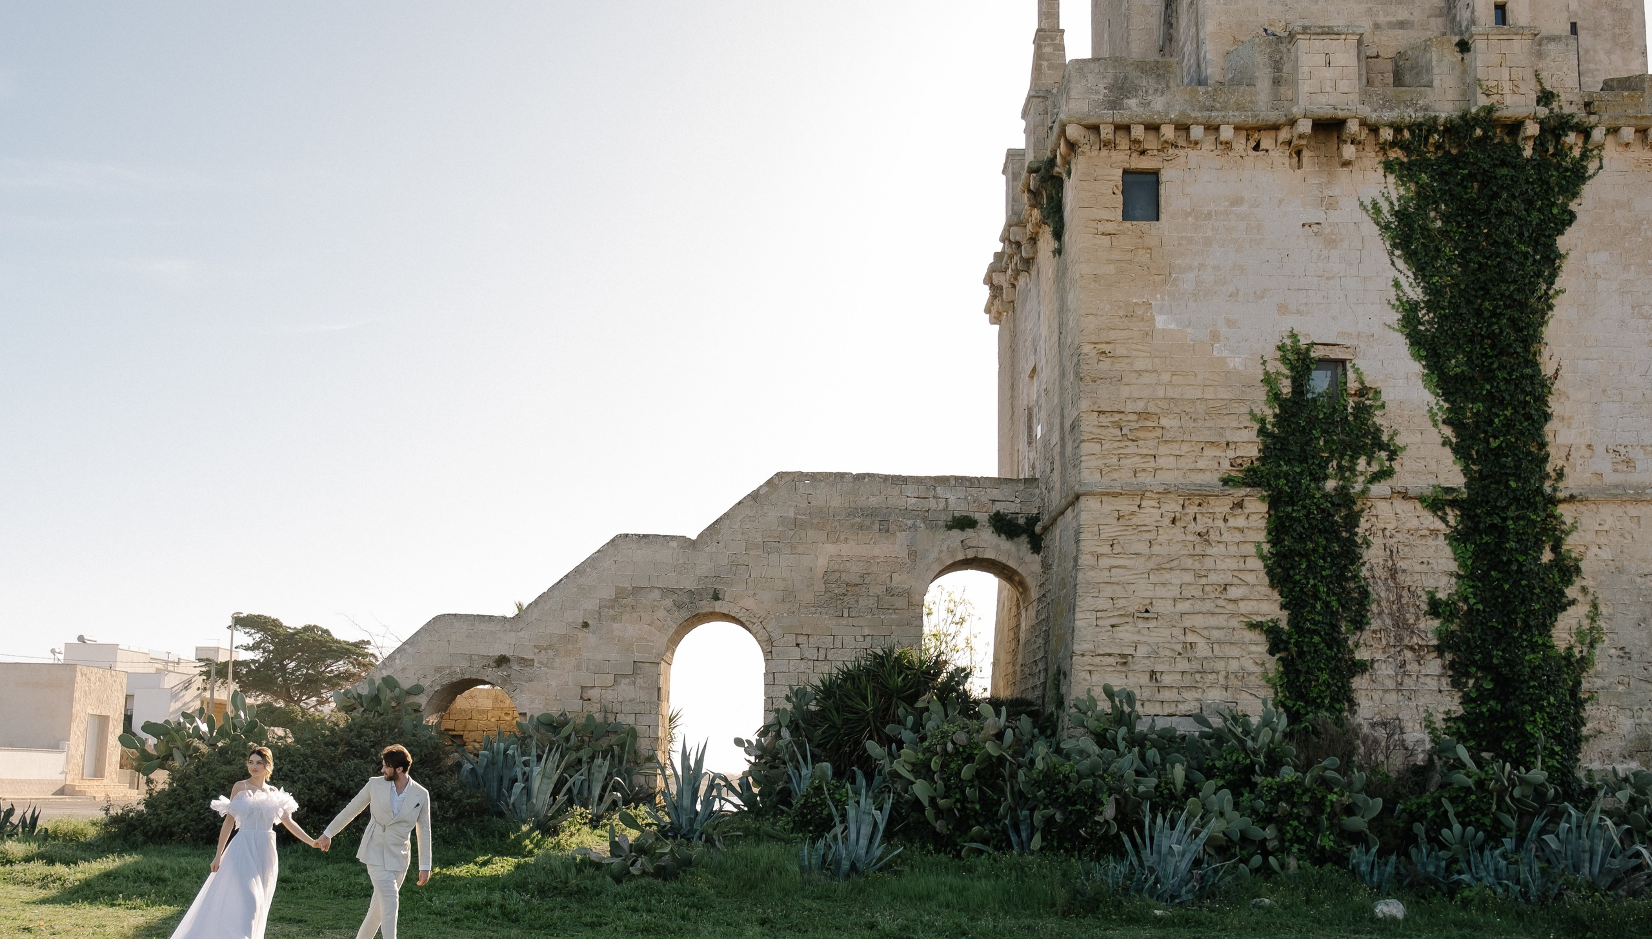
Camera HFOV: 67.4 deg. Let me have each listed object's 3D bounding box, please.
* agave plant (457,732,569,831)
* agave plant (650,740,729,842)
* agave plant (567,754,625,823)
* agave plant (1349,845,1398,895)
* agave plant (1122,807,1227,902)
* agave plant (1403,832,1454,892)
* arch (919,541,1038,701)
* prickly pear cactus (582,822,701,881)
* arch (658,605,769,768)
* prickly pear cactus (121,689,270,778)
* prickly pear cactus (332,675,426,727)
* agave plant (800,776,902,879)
[{"bbox_3d":[-4.866,4.852,19.300,1.750,1.520,1.500,1,-12,0],"label":"agave plant"},{"bbox_3d":[-2.121,5.012,19.300,1.250,1.500,1.200,1,-11,0],"label":"agave plant"},{"bbox_3d":[-3.998,5.539,21.500,1.050,1.200,1.050,1,-11,0],"label":"agave plant"},{"bbox_3d":[6.441,4.719,14.600,0.560,0.610,0.540,1,-12,0],"label":"agave plant"},{"bbox_3d":[4.002,4.427,14.200,1.220,1.048,1.150,1,-12,0],"label":"agave plant"},{"bbox_3d":[7.152,4.682,14.700,0.580,0.718,0.550,1,-12,0],"label":"agave plant"},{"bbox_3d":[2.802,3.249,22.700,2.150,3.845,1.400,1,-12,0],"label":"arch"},{"bbox_3d":[-2.362,4.876,15.800,1.450,0.750,1.200,1,-11,0],"label":"prickly pear cactus"},{"bbox_3d":[-2.446,5.044,27.300,2.400,3.900,1.800,1,-11,-1],"label":"arch"},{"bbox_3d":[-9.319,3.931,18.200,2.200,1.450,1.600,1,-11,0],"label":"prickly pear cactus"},{"bbox_3d":[-7.761,4.084,21.500,1.650,1.050,1.300,1,-11,0],"label":"prickly pear cactus"},{"bbox_3d":[0.327,4.651,16.100,1.300,1.300,1.200,1,-11,0],"label":"agave plant"}]

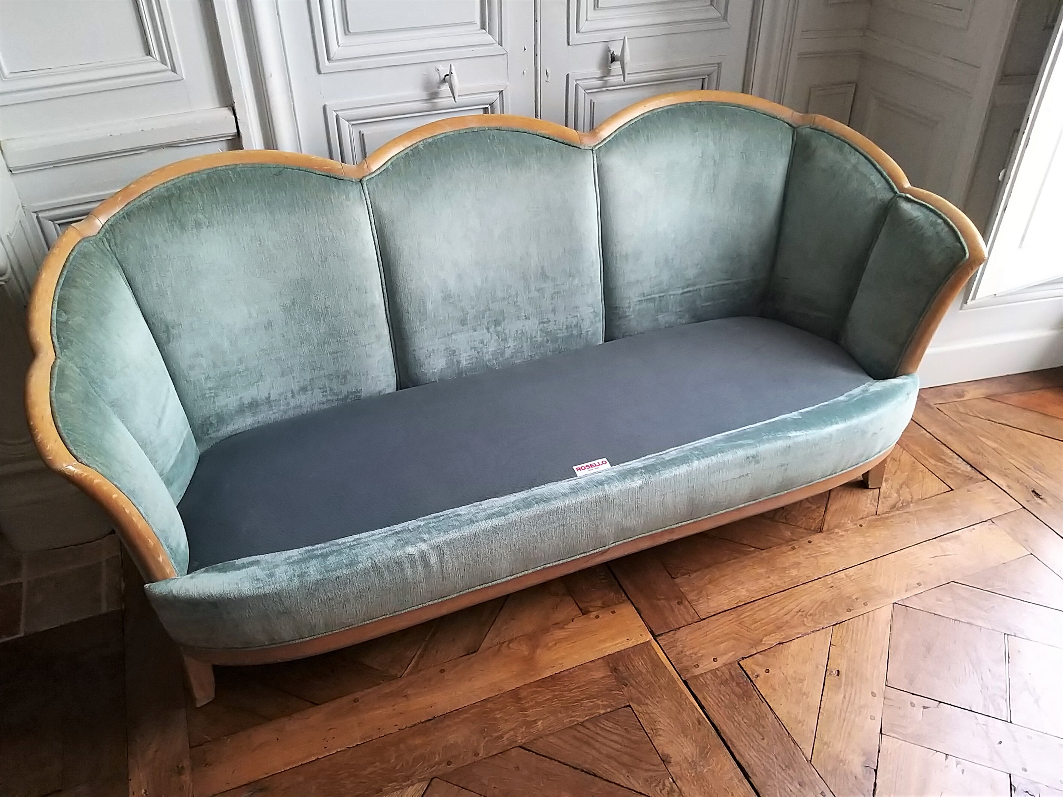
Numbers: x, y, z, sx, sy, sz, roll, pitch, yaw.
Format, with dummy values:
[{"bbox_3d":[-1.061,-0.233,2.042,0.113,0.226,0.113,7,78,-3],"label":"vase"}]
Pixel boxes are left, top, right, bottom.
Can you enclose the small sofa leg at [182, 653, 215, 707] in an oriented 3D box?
[{"bbox_3d":[-0.647,0.548,1.572,0.045,0.115,0.048,-14,39,-17],"label":"small sofa leg"}]

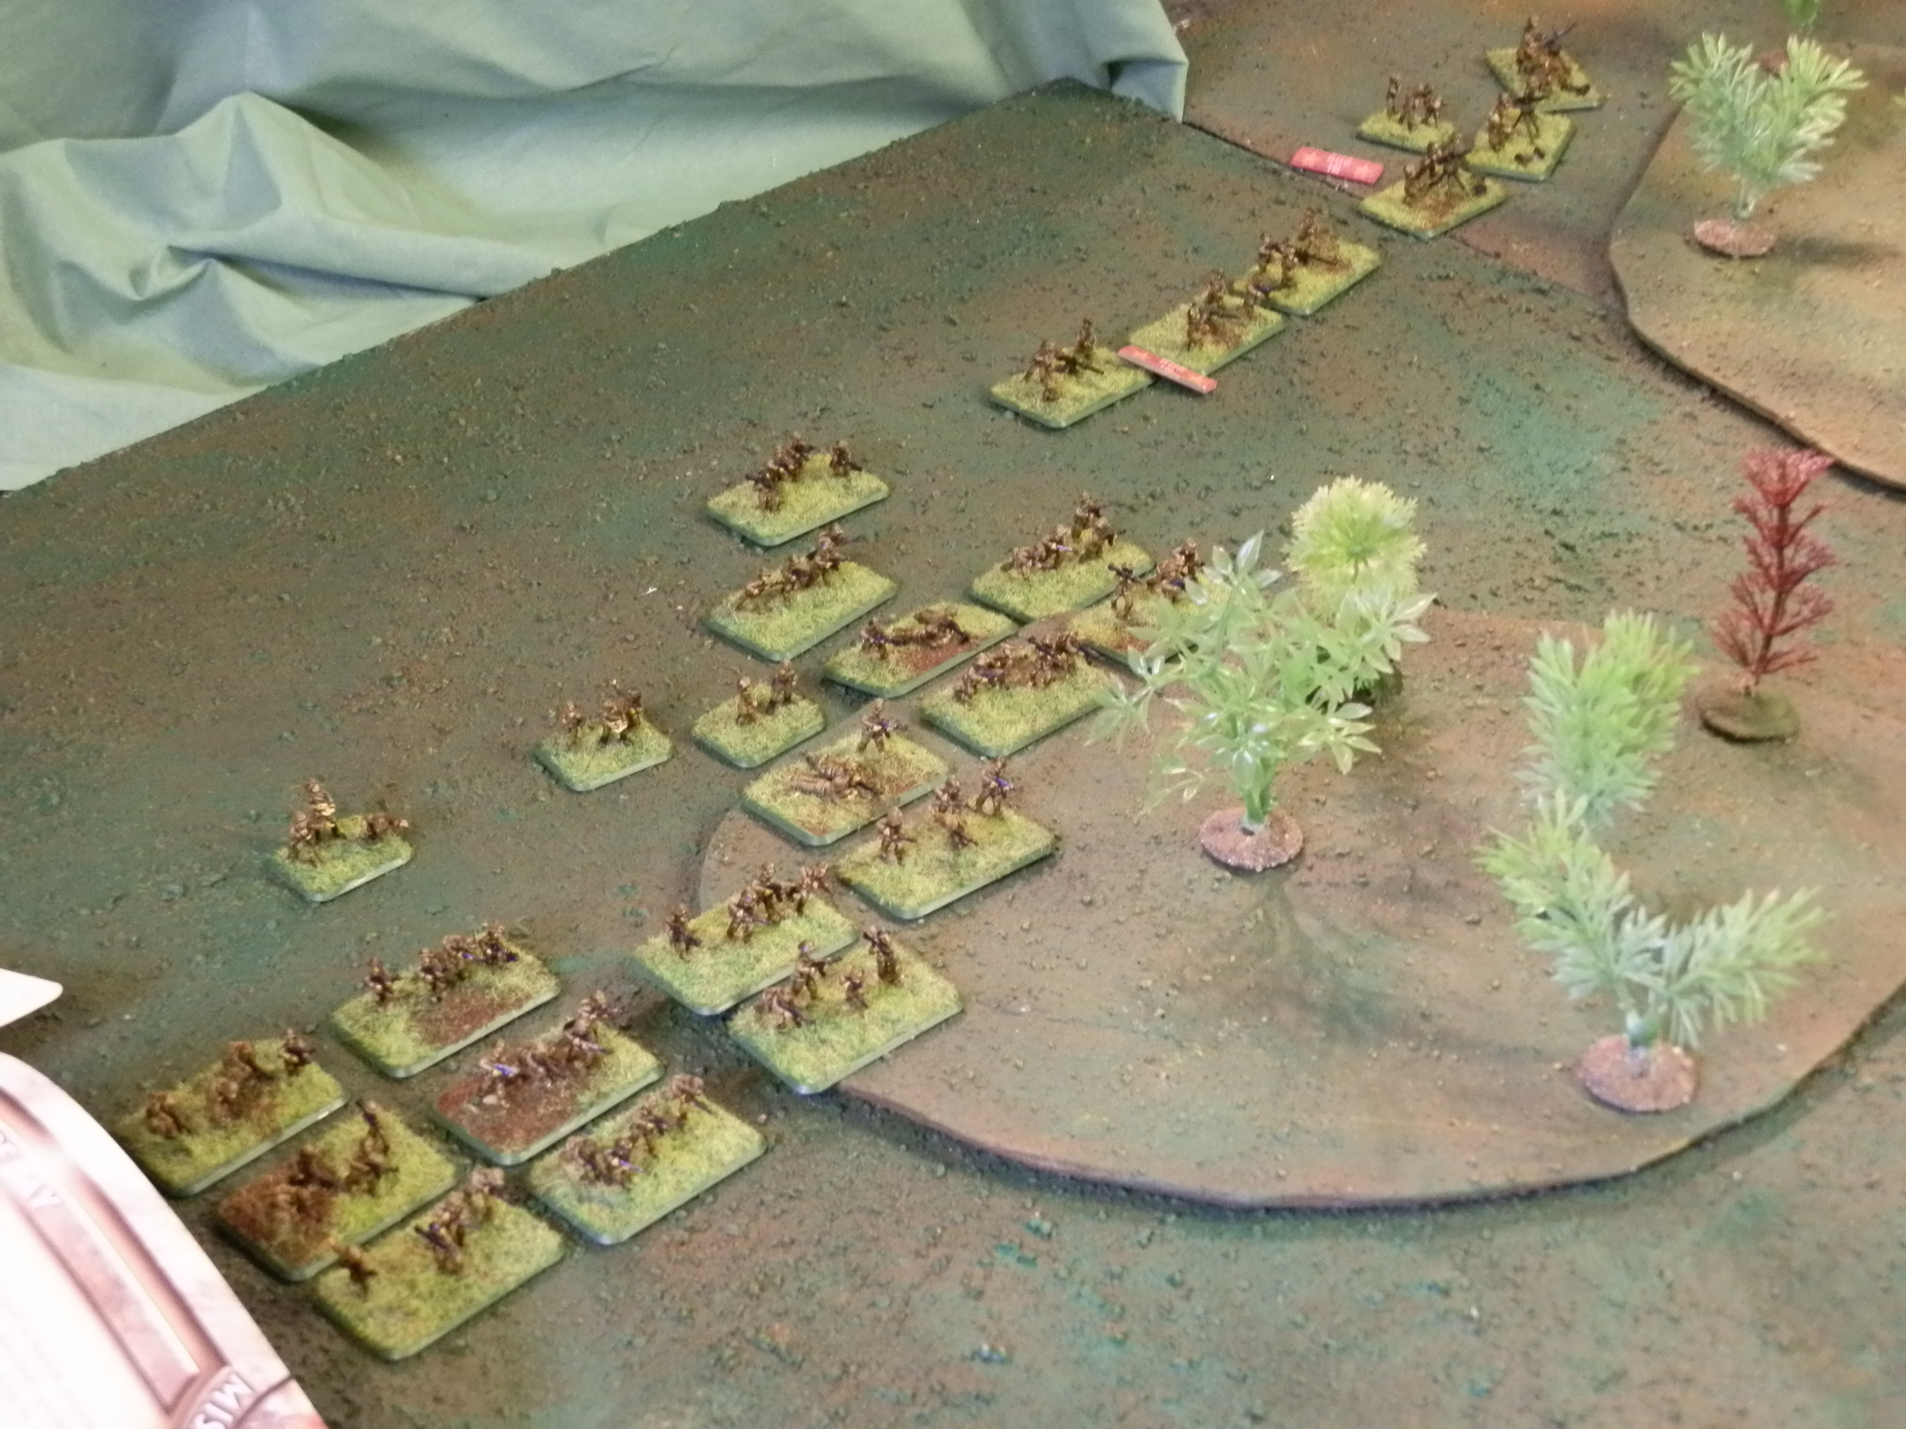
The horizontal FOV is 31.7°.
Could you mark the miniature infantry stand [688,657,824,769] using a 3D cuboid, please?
[{"bbox_3d":[-0.053,-0.003,0.905,0.033,0.018,0.025,-29,41,-34],"label":"miniature infantry stand"}]

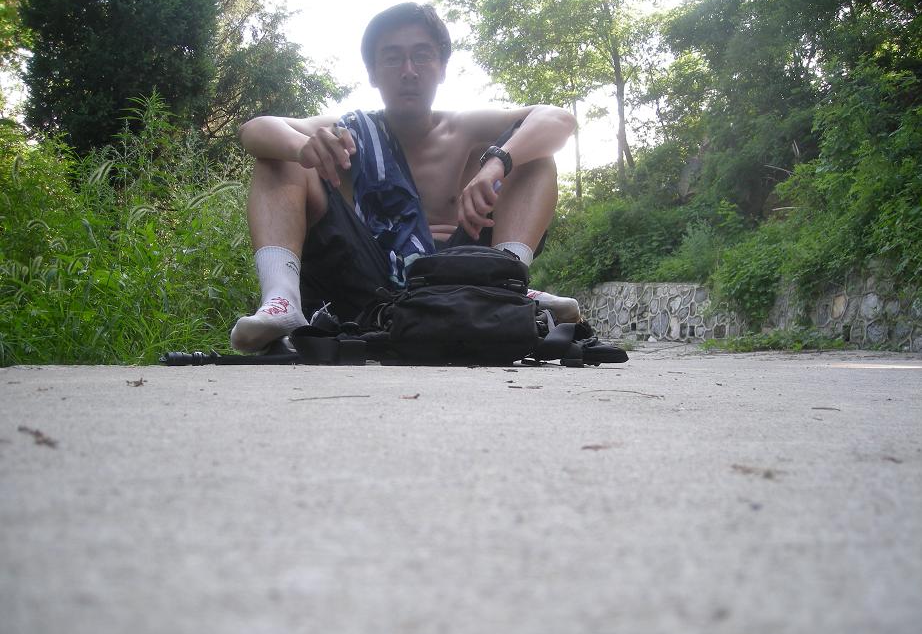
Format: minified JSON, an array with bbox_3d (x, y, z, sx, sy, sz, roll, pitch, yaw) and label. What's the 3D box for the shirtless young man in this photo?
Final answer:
[{"bbox_3d":[-0.107,-0.300,1.960,0.690,0.750,0.720,0,-1,-2],"label":"shirtless young man"}]

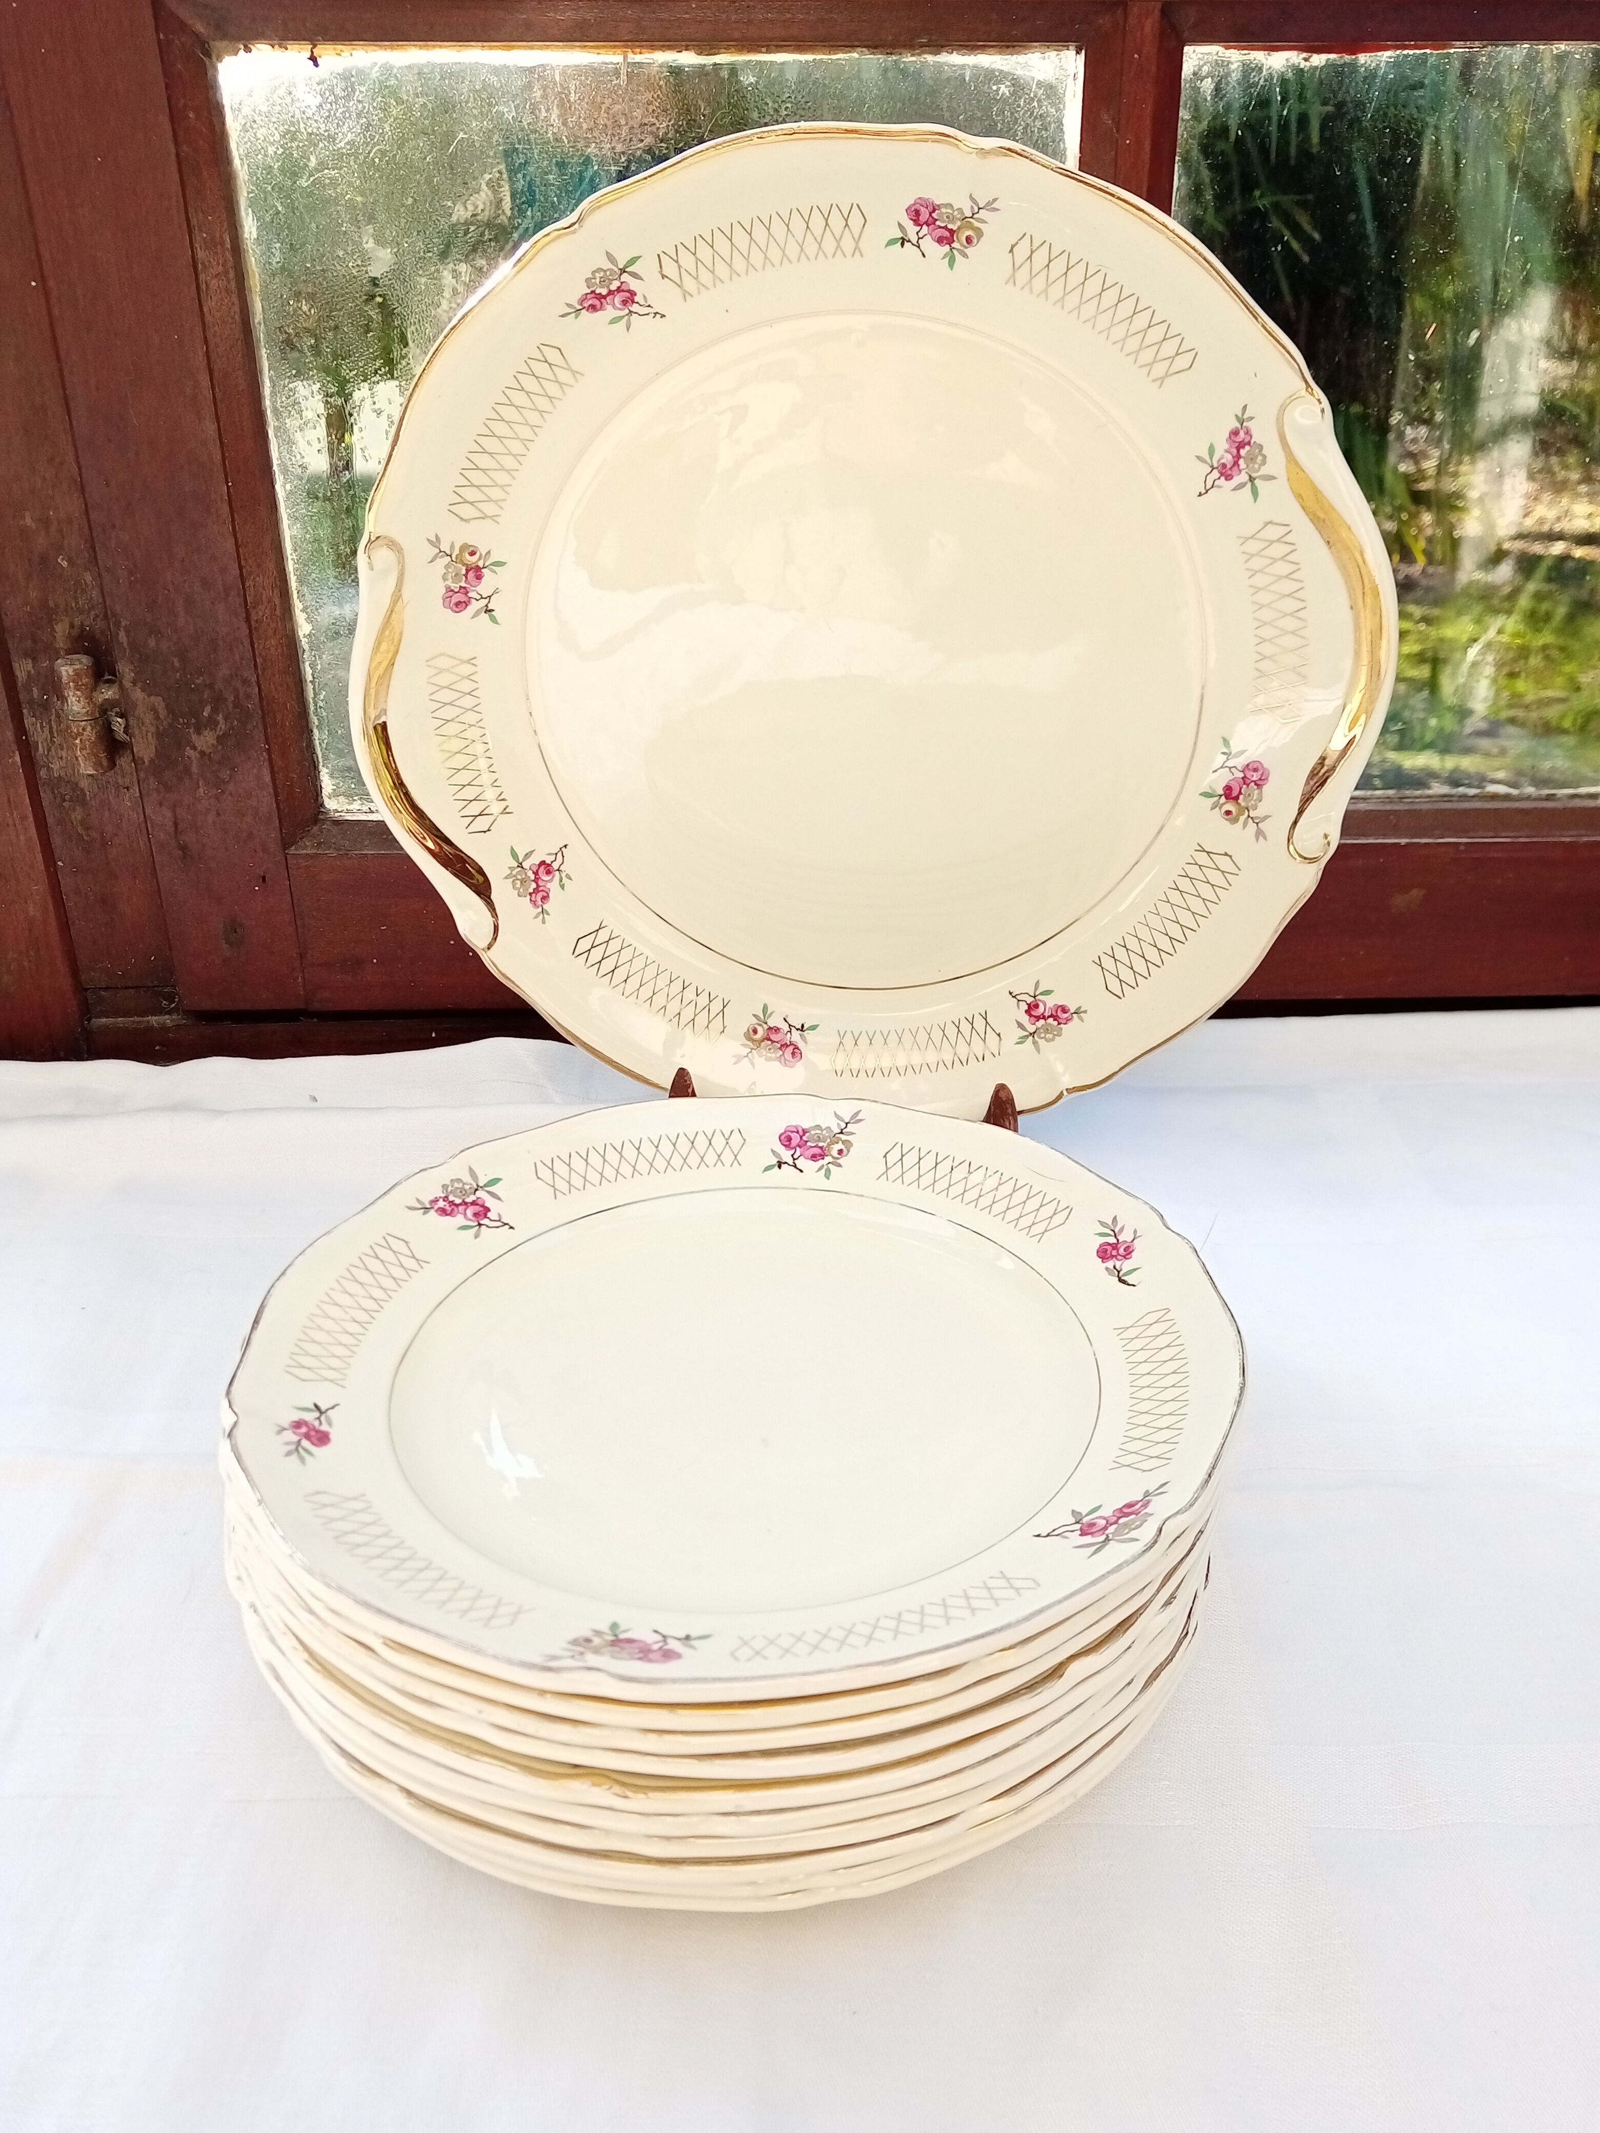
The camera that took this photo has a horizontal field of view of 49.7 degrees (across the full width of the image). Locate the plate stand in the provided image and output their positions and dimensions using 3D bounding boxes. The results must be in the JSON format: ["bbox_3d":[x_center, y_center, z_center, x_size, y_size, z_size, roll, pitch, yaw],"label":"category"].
[{"bbox_3d":[0.018,-0.034,0.582,0.120,0.130,0.100,3,26,8],"label":"plate stand"}]

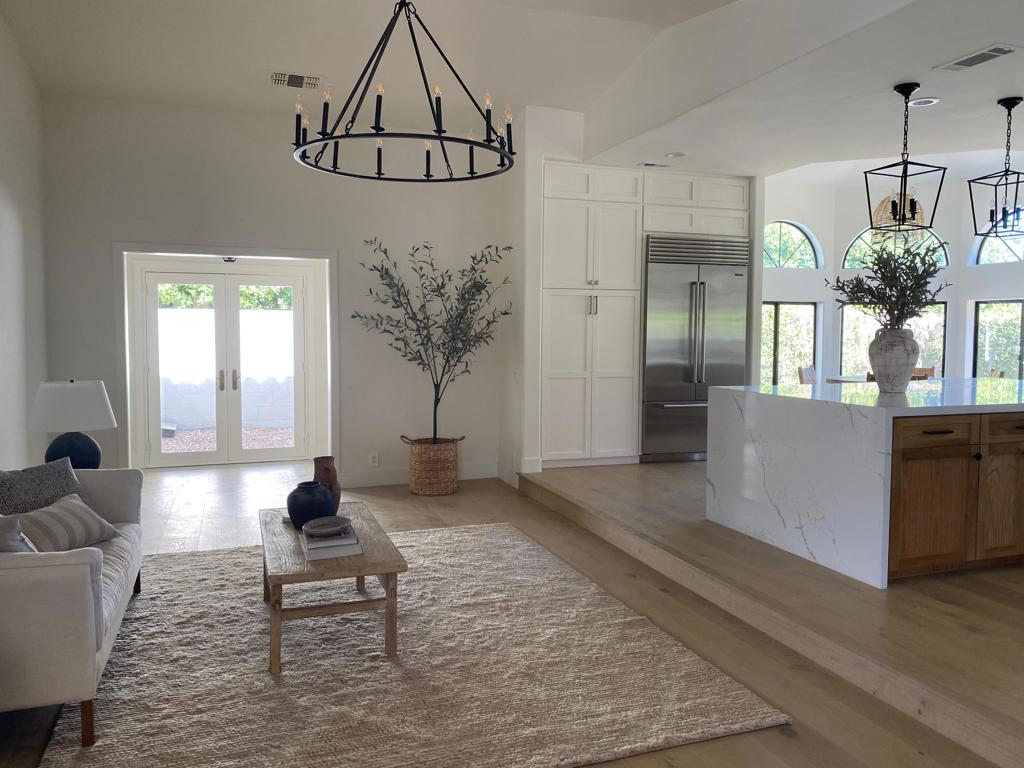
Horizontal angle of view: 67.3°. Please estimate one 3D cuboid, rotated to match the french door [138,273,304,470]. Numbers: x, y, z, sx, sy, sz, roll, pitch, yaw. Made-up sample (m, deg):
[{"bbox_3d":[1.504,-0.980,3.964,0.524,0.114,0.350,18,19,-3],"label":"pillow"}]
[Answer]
[{"bbox_3d":[-3.018,-0.153,8.191,1.574,2.008,0.070,-1,4,-18],"label":"french door"}]

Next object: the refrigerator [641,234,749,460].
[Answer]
[{"bbox_3d":[1.725,-0.337,7.781,1.132,2.177,0.680,-1,4,-18],"label":"refrigerator"}]

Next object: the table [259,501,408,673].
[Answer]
[{"bbox_3d":[-0.863,0.908,3.547,0.523,0.449,1.166,-1,4,-20],"label":"table"}]

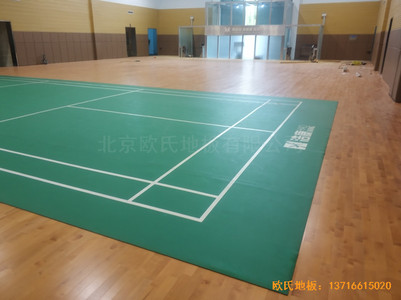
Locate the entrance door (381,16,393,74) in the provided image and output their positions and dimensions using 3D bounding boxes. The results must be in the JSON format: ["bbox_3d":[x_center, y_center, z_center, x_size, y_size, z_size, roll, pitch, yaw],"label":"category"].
[{"bbox_3d":[8.342,-4.632,14.038,0.120,2.370,1.250,9,22,24],"label":"entrance door"}]

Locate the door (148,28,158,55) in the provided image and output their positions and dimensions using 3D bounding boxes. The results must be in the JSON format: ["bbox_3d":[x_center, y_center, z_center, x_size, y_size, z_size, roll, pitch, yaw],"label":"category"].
[{"bbox_3d":[-4.255,-9.928,28.748,0.120,2.320,1.400,9,22,24],"label":"door"}]

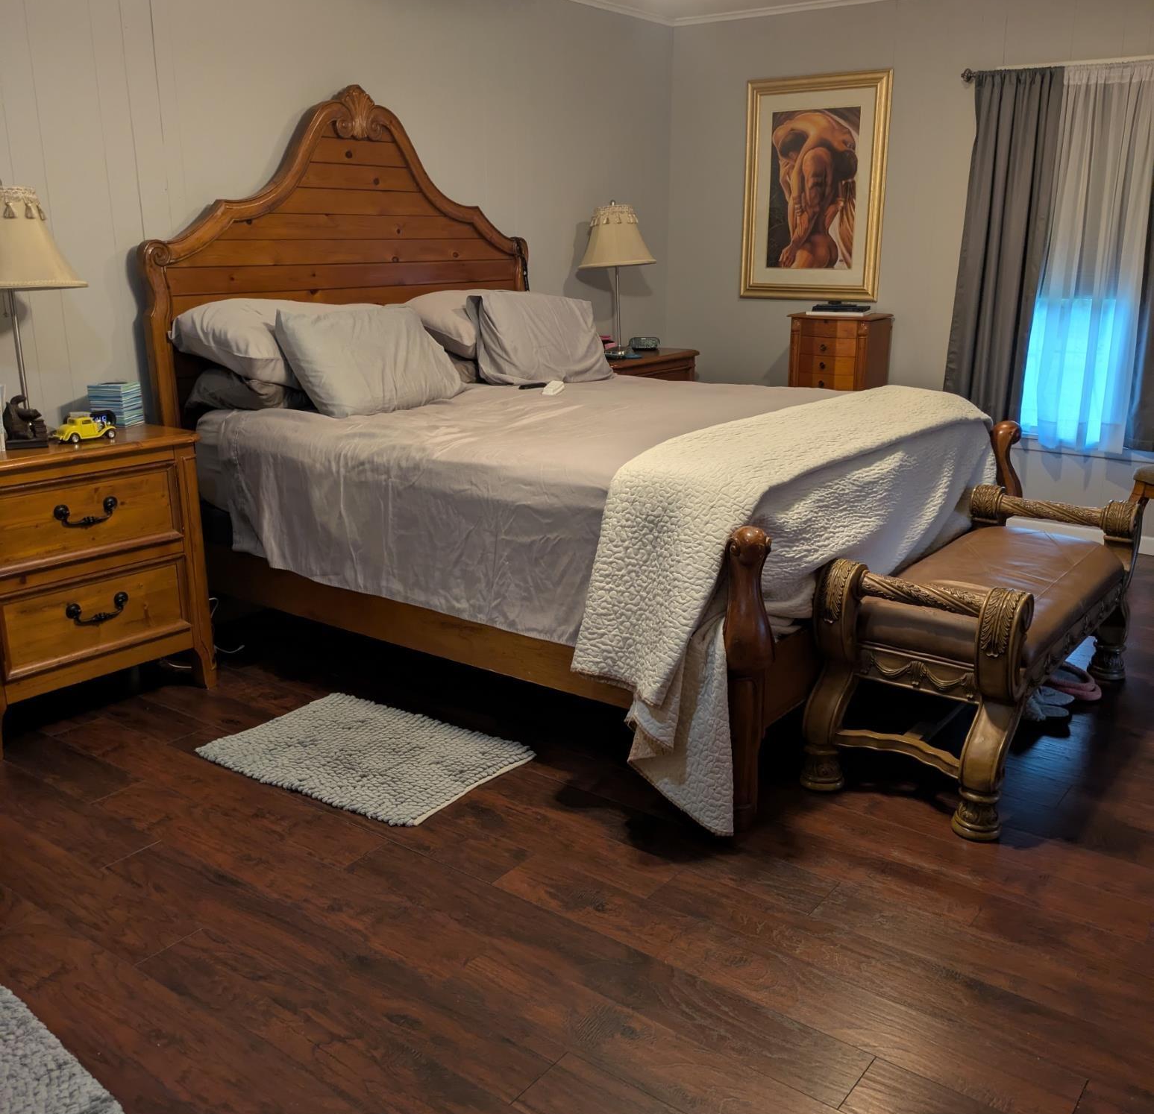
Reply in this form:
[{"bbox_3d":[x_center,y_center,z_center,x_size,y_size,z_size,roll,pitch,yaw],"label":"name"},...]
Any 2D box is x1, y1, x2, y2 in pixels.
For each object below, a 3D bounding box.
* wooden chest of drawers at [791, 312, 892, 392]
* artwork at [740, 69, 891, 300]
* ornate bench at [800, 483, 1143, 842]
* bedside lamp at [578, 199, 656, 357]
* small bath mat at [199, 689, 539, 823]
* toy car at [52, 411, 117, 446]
[{"bbox_3d":[1.294,-0.705,5.608,0.445,1.010,0.314,12,20,35],"label":"wooden chest of drawers"},{"bbox_3d":[1.176,-1.833,5.564,0.751,1.066,0.040,12,20,35],"label":"artwork"},{"bbox_3d":[1.203,0.204,3.233,0.541,0.620,1.375,12,20,34],"label":"ornate bench"},{"bbox_3d":[0.191,-1.362,5.454,0.375,0.765,0.375,0,17,0],"label":"bedside lamp"},{"bbox_3d":[-0.591,0.540,3.137,0.781,0.025,0.492,11,20,32],"label":"small bath mat"},{"bbox_3d":[-1.502,-0.392,3.392,0.168,0.068,0.073,-14,21,-38],"label":"toy car"}]

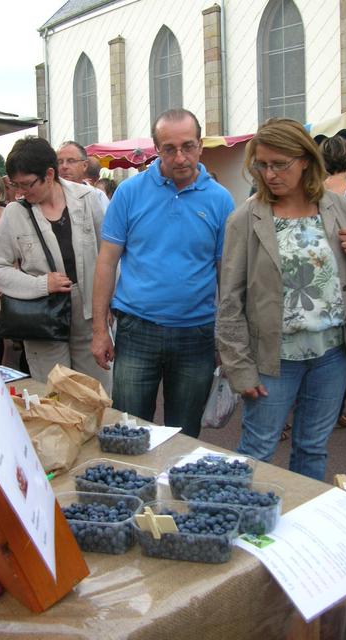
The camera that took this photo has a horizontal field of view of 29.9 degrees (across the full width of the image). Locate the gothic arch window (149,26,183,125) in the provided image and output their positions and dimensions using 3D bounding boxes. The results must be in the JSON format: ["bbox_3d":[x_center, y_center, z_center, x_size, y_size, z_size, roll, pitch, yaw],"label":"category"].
[{"bbox_3d":[-0.104,-5.925,17.213,0.300,3.550,1.316,-10,13,-41],"label":"gothic arch window"}]

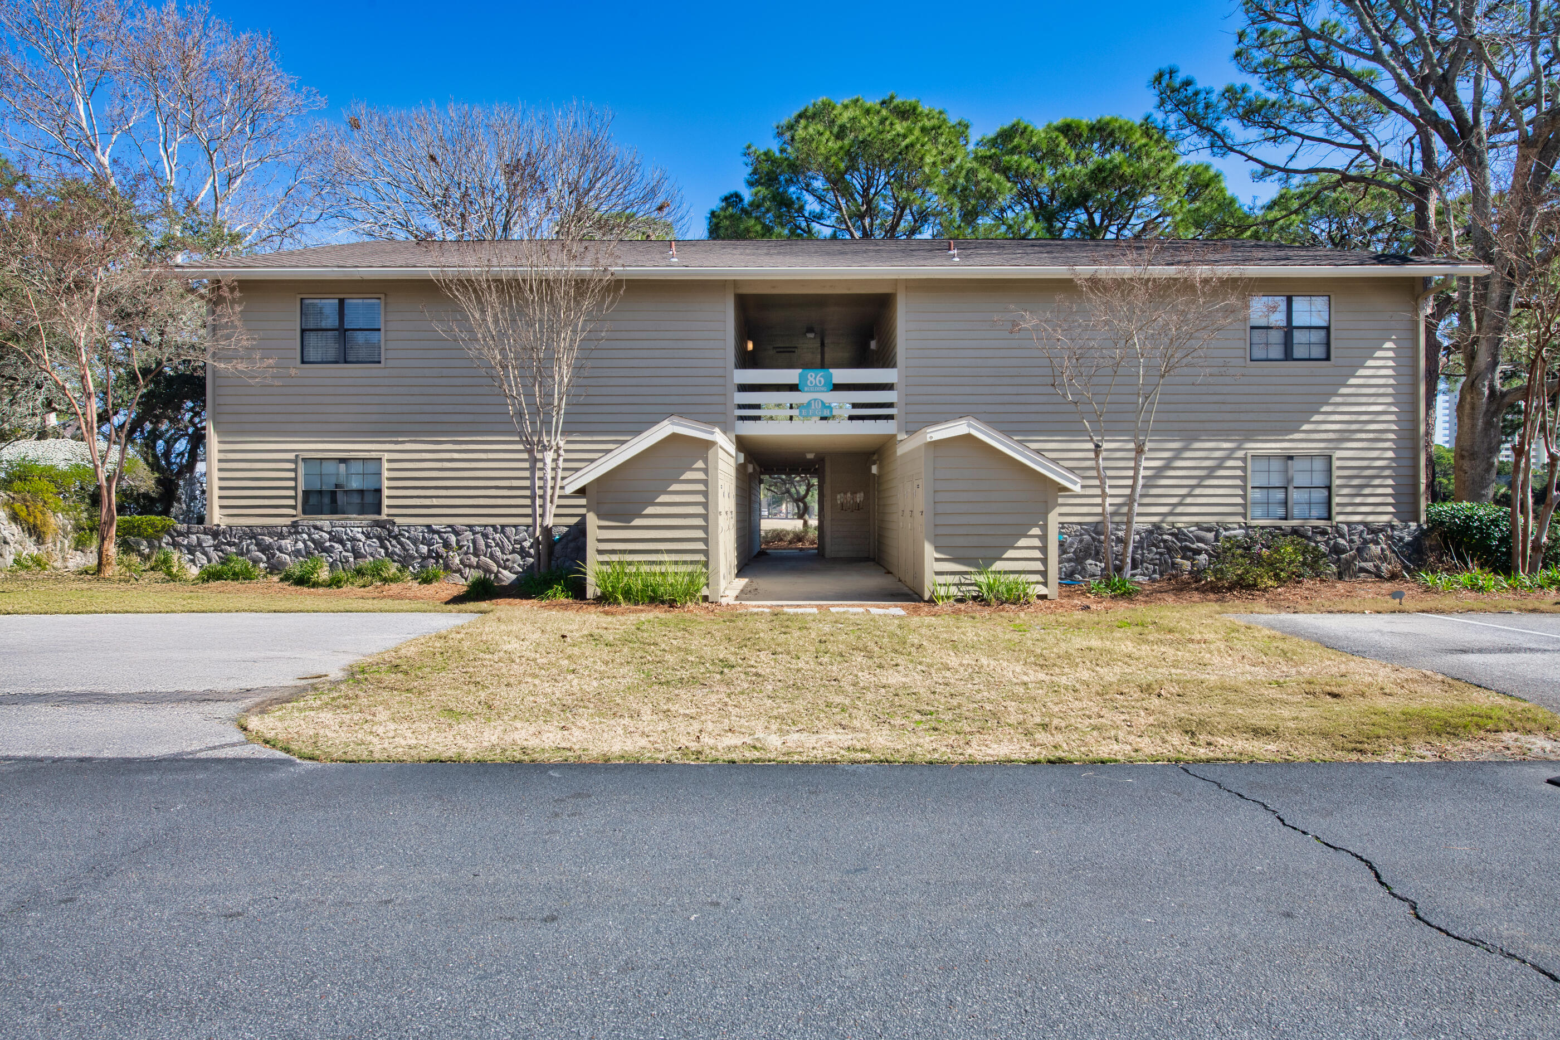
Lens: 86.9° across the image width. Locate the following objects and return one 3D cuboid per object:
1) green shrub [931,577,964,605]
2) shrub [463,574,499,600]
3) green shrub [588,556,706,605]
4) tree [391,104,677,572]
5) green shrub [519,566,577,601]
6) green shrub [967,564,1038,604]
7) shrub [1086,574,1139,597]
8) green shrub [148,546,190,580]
[{"bbox_3d":[2.300,0.966,11.250,0.450,0.370,0.400,0,0,0],"label":"green shrub"},{"bbox_3d":[-4.510,0.990,12.400,0.540,0.410,0.500,0,0,0],"label":"shrub"},{"bbox_3d":[-1.790,0.833,11.250,1.600,0.660,0.550,0,0,0],"label":"green shrub"},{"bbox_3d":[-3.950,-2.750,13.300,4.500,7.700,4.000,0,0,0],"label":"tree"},{"bbox_3d":[-3.530,0.960,12.500,0.900,0.480,0.800,0,0,0],"label":"green shrub"},{"bbox_3d":[3.030,0.883,11.250,0.950,0.530,0.500,0,0,0],"label":"green shrub"},{"bbox_3d":[5.040,0.990,12.500,0.820,0.380,0.650,0,0,0],"label":"shrub"},{"bbox_3d":[-10.400,0.740,14.000,0.660,0.550,0.600,0,0,0],"label":"green shrub"}]

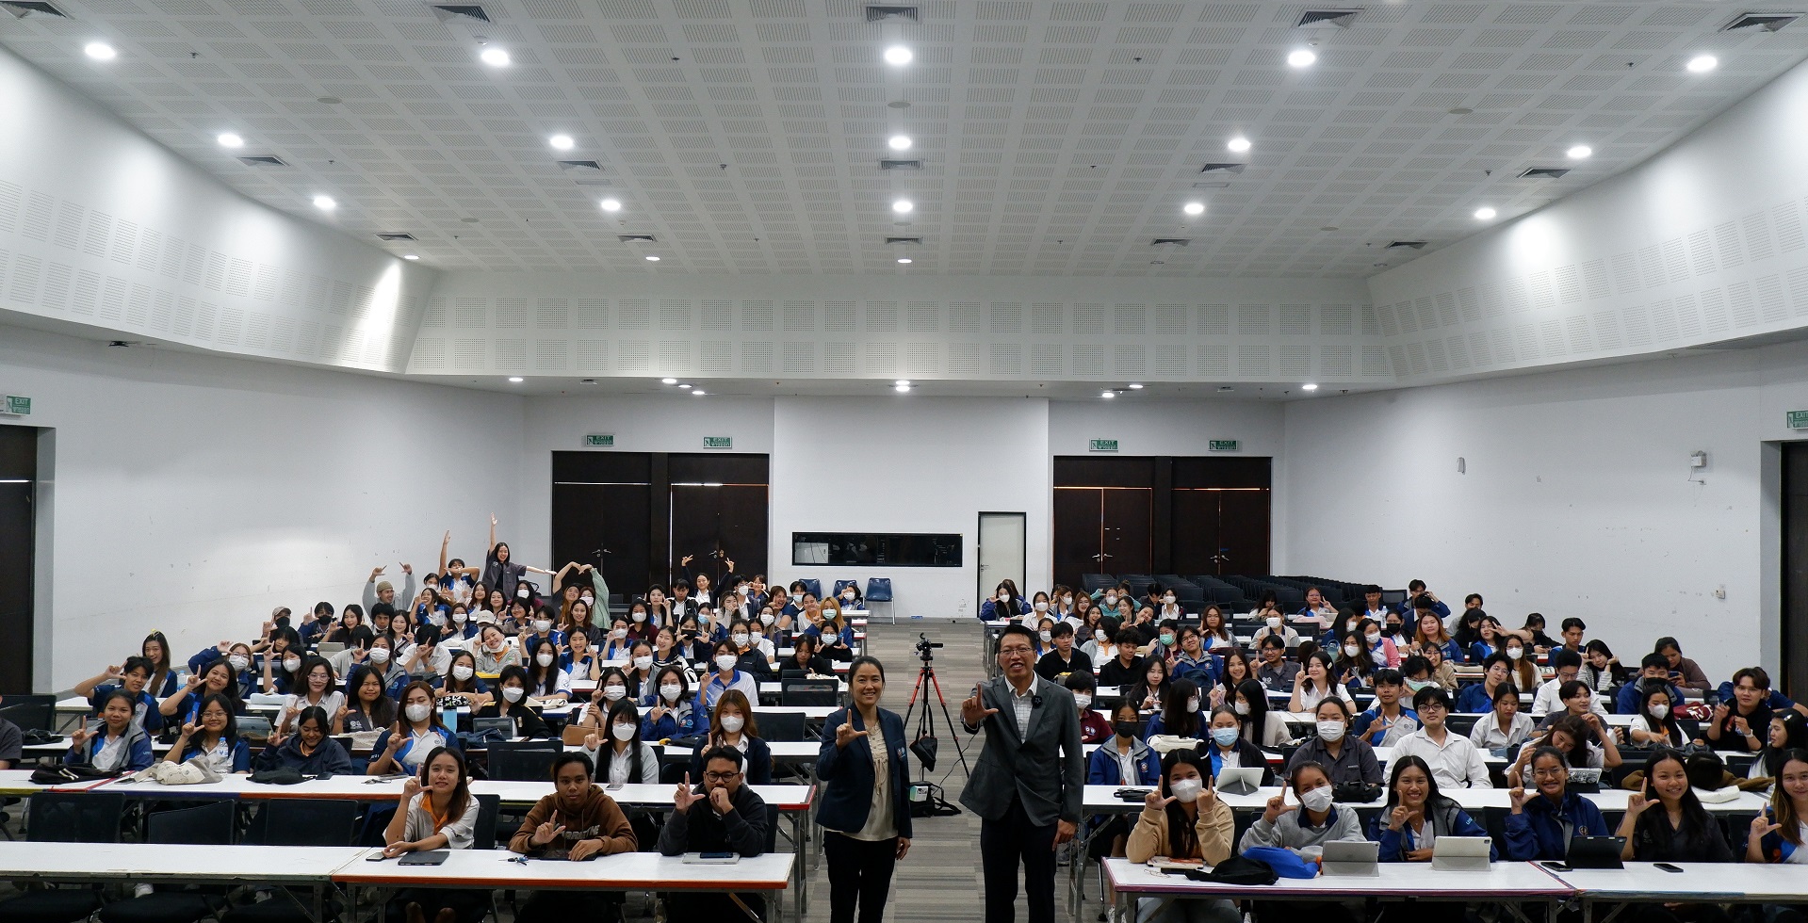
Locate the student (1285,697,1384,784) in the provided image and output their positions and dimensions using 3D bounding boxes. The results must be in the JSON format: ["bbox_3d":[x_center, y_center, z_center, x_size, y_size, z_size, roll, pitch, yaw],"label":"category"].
[{"bbox_3d":[2.572,2.035,9.970,0.560,1.240,0.750,0,-1,8],"label":"student"}]

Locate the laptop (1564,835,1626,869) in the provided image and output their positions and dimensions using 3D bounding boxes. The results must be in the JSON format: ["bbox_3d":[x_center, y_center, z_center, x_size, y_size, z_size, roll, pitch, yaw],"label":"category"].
[{"bbox_3d":[3.194,1.805,7.808,0.265,0.156,0.180,1,-1,2],"label":"laptop"}]

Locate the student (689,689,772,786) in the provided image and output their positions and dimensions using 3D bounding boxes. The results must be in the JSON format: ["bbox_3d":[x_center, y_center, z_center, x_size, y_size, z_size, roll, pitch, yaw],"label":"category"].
[{"bbox_3d":[-1.035,1.996,9.998,0.480,1.250,0.750,1,-1,-5],"label":"student"}]

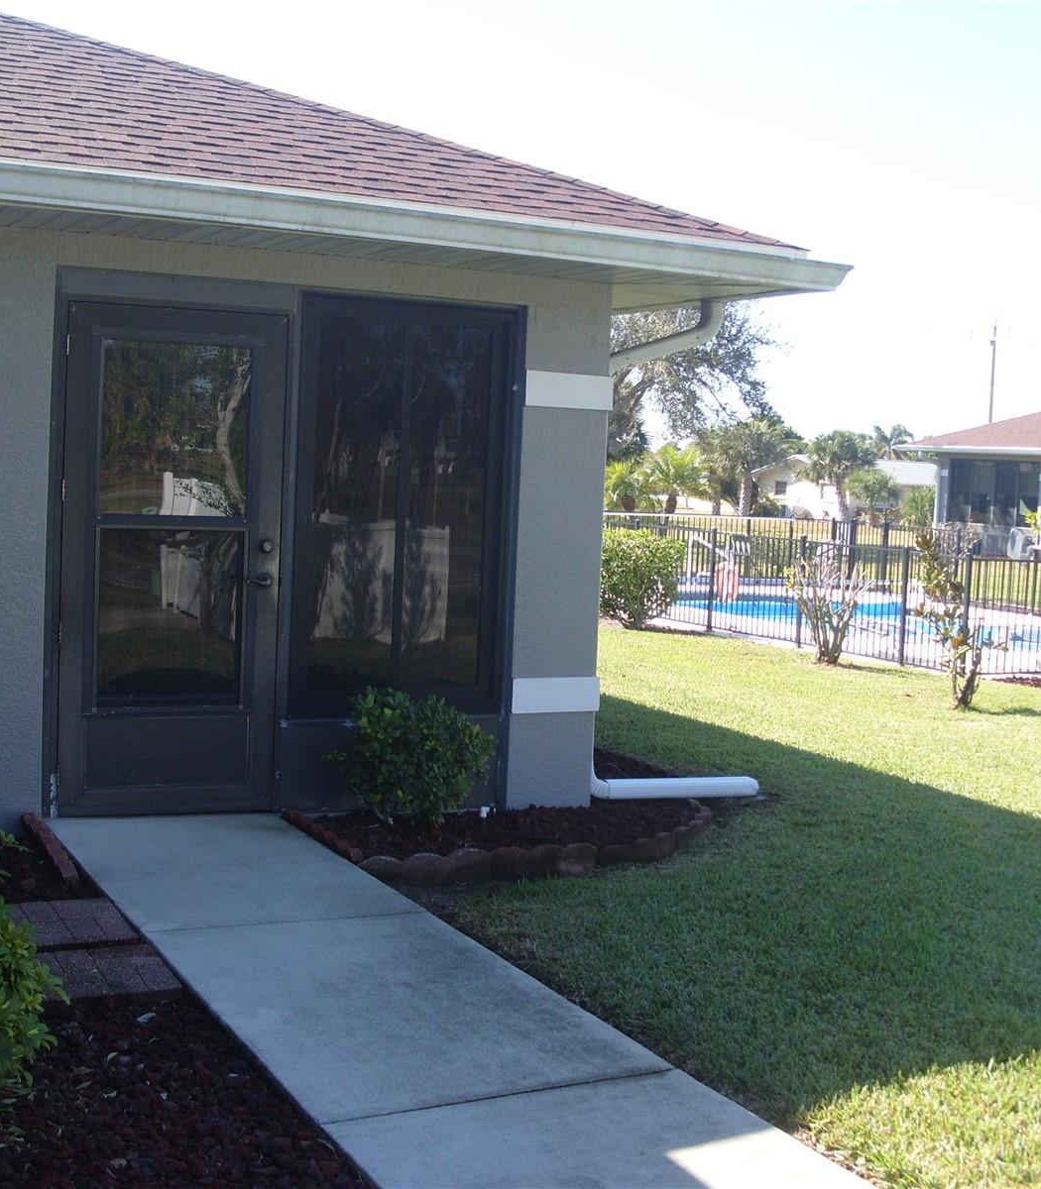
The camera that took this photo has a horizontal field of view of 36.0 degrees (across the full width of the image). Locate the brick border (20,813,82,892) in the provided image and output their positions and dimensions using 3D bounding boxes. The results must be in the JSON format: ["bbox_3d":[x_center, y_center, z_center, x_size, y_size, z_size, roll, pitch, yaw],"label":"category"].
[{"bbox_3d":[-1.700,0.950,5.807,0.060,0.080,1.070,1,4,-22],"label":"brick border"}]

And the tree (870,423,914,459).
[{"bbox_3d":[27.724,-9.226,120.000,3.500,7.300,3.500,3,4,13],"label":"tree"}]

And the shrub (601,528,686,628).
[{"bbox_3d":[1.343,-0.191,19.000,1.200,1.180,1.150,3,4,4],"label":"shrub"}]

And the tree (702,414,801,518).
[{"bbox_3d":[9.747,-5.412,68.000,4.200,4.250,4.200,3,4,8],"label":"tree"}]

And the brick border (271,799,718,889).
[{"bbox_3d":[0.069,0.984,6.686,1.880,0.105,1.050,1,4,-26],"label":"brick border"}]

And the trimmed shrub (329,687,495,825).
[{"bbox_3d":[-0.440,0.669,6.586,0.630,0.560,0.600,2,4,-4],"label":"trimmed shrub"}]

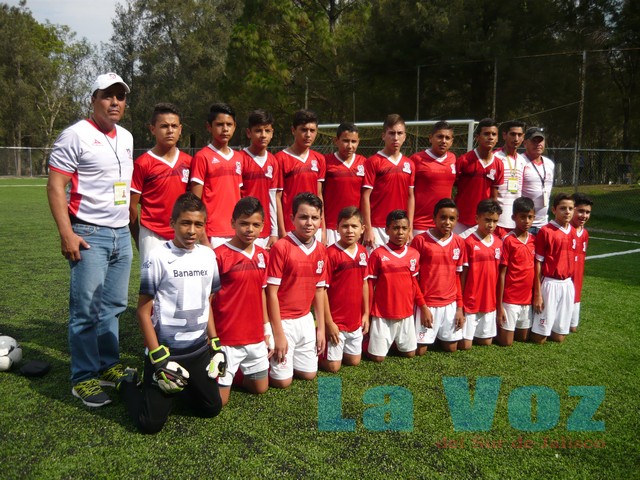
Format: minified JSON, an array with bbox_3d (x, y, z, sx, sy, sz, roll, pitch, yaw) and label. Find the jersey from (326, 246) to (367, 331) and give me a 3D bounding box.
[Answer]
[{"bbox_3d":[0.161,0.299,3.842,0.350,0.560,0.220,-4,9,-30],"label":"jersey"}]

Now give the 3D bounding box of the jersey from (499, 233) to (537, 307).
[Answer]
[{"bbox_3d":[1.425,0.199,4.358,0.360,0.538,0.230,-3,9,-23],"label":"jersey"}]

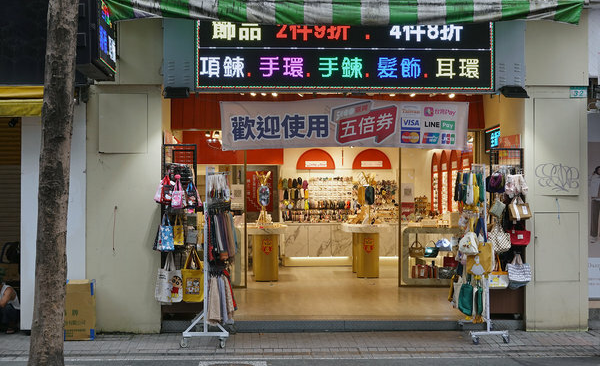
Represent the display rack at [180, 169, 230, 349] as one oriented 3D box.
[{"bbox_3d":[-1.000,0.800,11.880,0.500,1.930,1.050,0,0,-1],"label":"display rack"}]

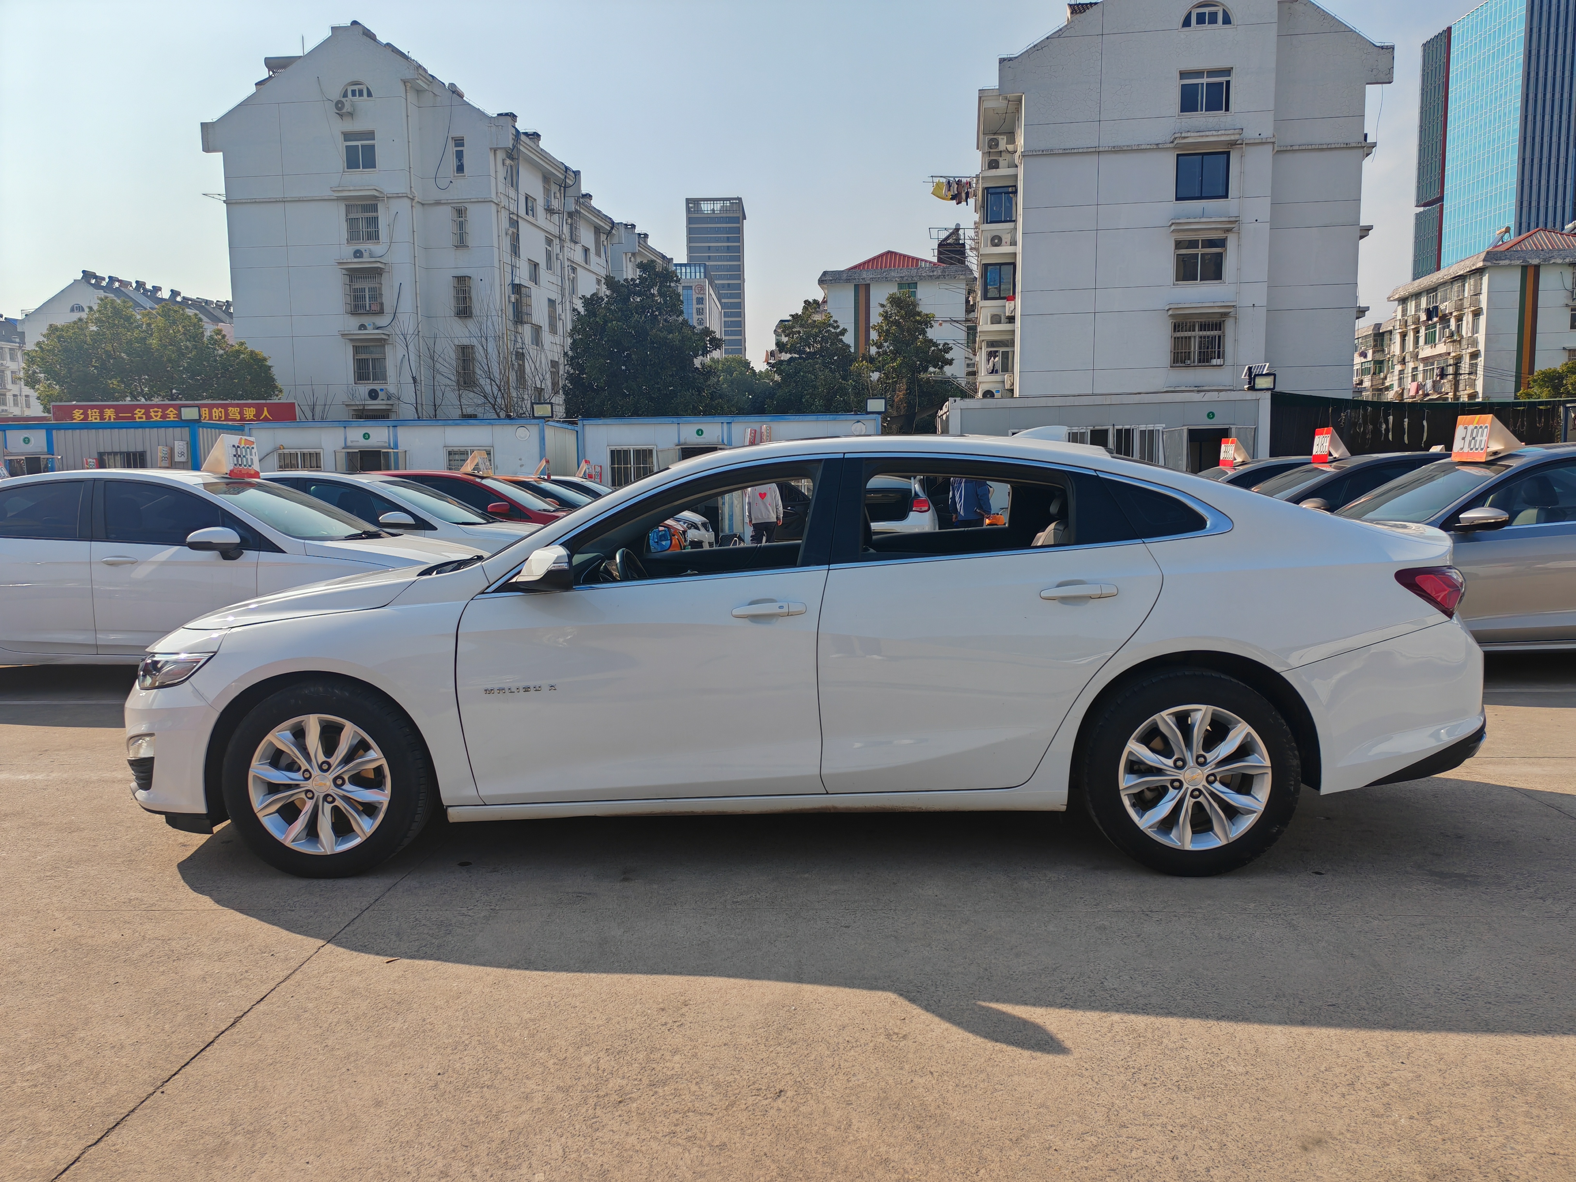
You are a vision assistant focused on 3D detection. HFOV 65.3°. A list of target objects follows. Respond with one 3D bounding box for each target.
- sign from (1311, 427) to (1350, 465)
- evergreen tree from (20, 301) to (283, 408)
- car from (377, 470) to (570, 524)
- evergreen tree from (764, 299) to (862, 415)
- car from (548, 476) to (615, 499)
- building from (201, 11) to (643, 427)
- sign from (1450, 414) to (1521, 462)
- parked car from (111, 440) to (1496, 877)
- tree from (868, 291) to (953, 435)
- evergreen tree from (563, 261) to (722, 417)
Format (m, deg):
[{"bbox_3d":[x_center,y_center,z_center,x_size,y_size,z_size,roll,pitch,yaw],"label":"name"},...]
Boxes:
[{"bbox_3d":[4.853,-1.300,11.000,0.220,0.290,0.370,-11,5,-2],"label":"sign"},{"bbox_3d":[-19.912,-5.491,38.653,8.010,7.350,8.010,-1,5,0],"label":"evergreen tree"},{"bbox_3d":[-3.900,-0.638,14.200,4.600,1.470,1.800,0,5,3],"label":"car"},{"bbox_3d":[0.873,-6.090,41.609,3.320,7.480,3.320,-1,5,0],"label":"evergreen tree"},{"bbox_3d":[-3.600,-1.073,19.500,4.600,1.470,1.800,0,5,3],"label":"car"},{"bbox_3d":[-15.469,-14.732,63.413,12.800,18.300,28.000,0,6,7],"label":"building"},{"bbox_3d":[4.760,-1.037,8.350,0.270,0.290,0.430,-11,5,4],"label":"sign"},{"bbox_3d":[0.003,0.128,4.824,4.930,1.468,1.854,0,5,1],"label":"parked car"},{"bbox_3d":[3.873,-5.727,38.630,2.660,7.250,2.660,-1,5,0],"label":"tree"},{"bbox_3d":[-4.753,-6.501,40.565,5.220,8.630,5.220,-1,5,0],"label":"evergreen tree"}]

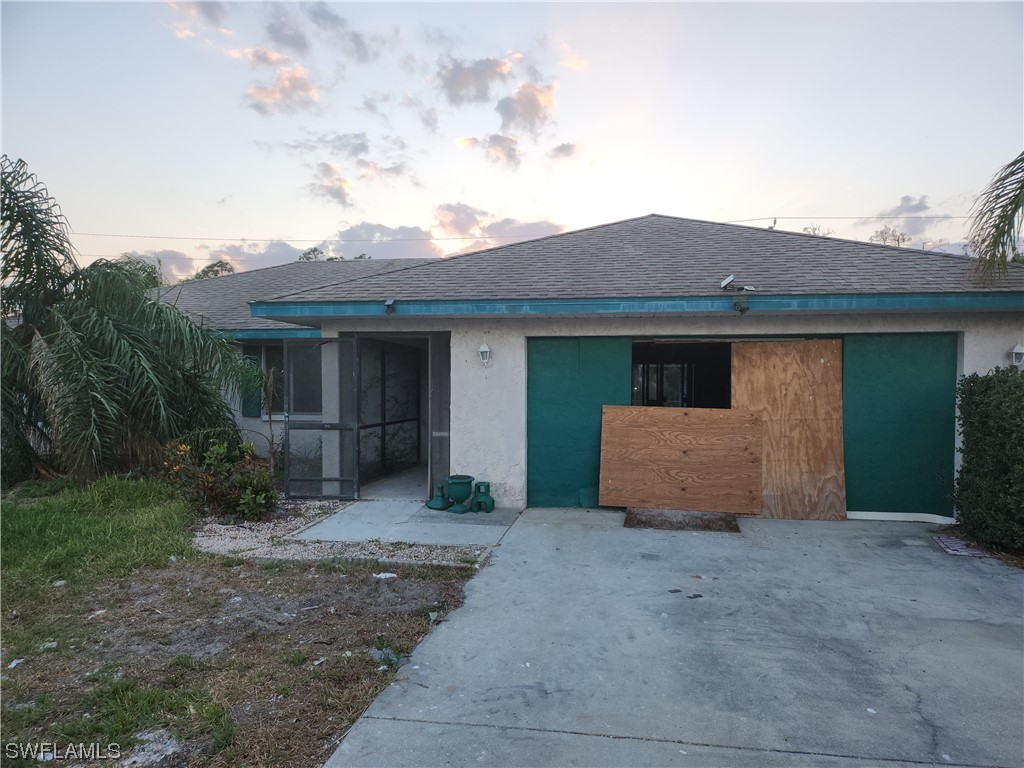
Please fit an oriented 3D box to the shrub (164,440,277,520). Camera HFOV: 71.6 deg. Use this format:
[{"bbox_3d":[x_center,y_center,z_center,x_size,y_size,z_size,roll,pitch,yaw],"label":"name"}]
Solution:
[{"bbox_3d":[-3.550,1.120,8.650,1.300,0.900,1.100,0,0,8],"label":"shrub"}]

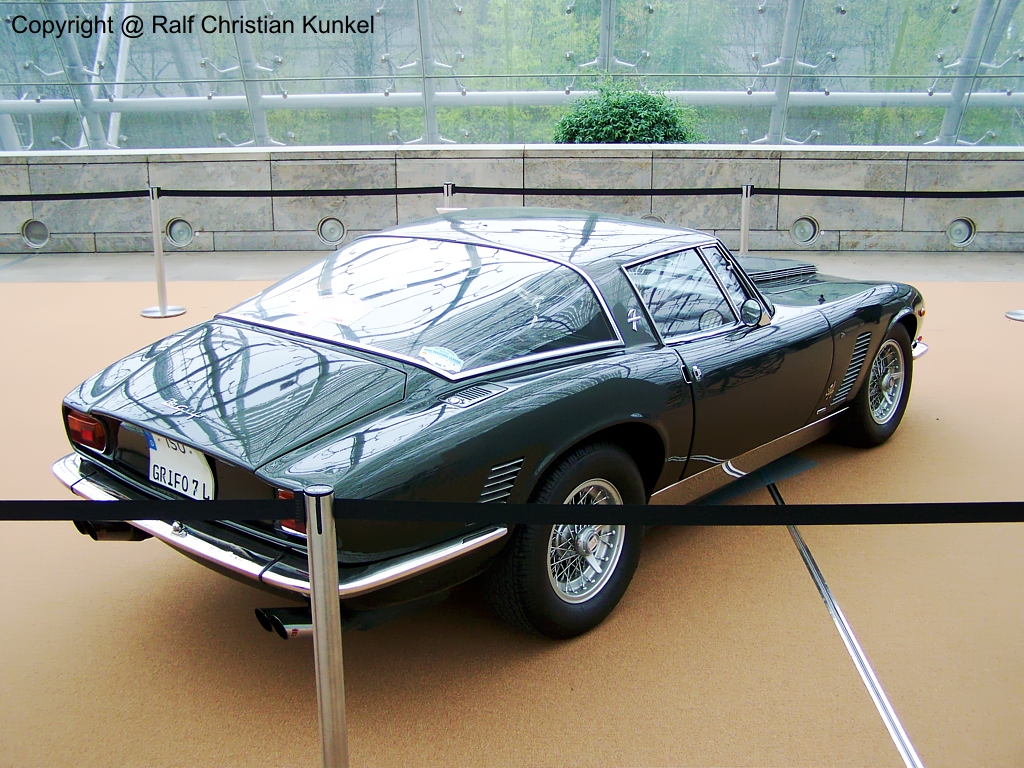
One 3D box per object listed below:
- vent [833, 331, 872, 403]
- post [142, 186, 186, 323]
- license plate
[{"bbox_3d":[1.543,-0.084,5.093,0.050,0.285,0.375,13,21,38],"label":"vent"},{"bbox_3d":[-2.700,-1.009,8.629,0.340,0.965,0.340,-5,16,-17],"label":"post"},{"bbox_3d":[-0.994,0.241,3.367,0.330,0.185,0.025,13,21,38],"label":"license plate"}]

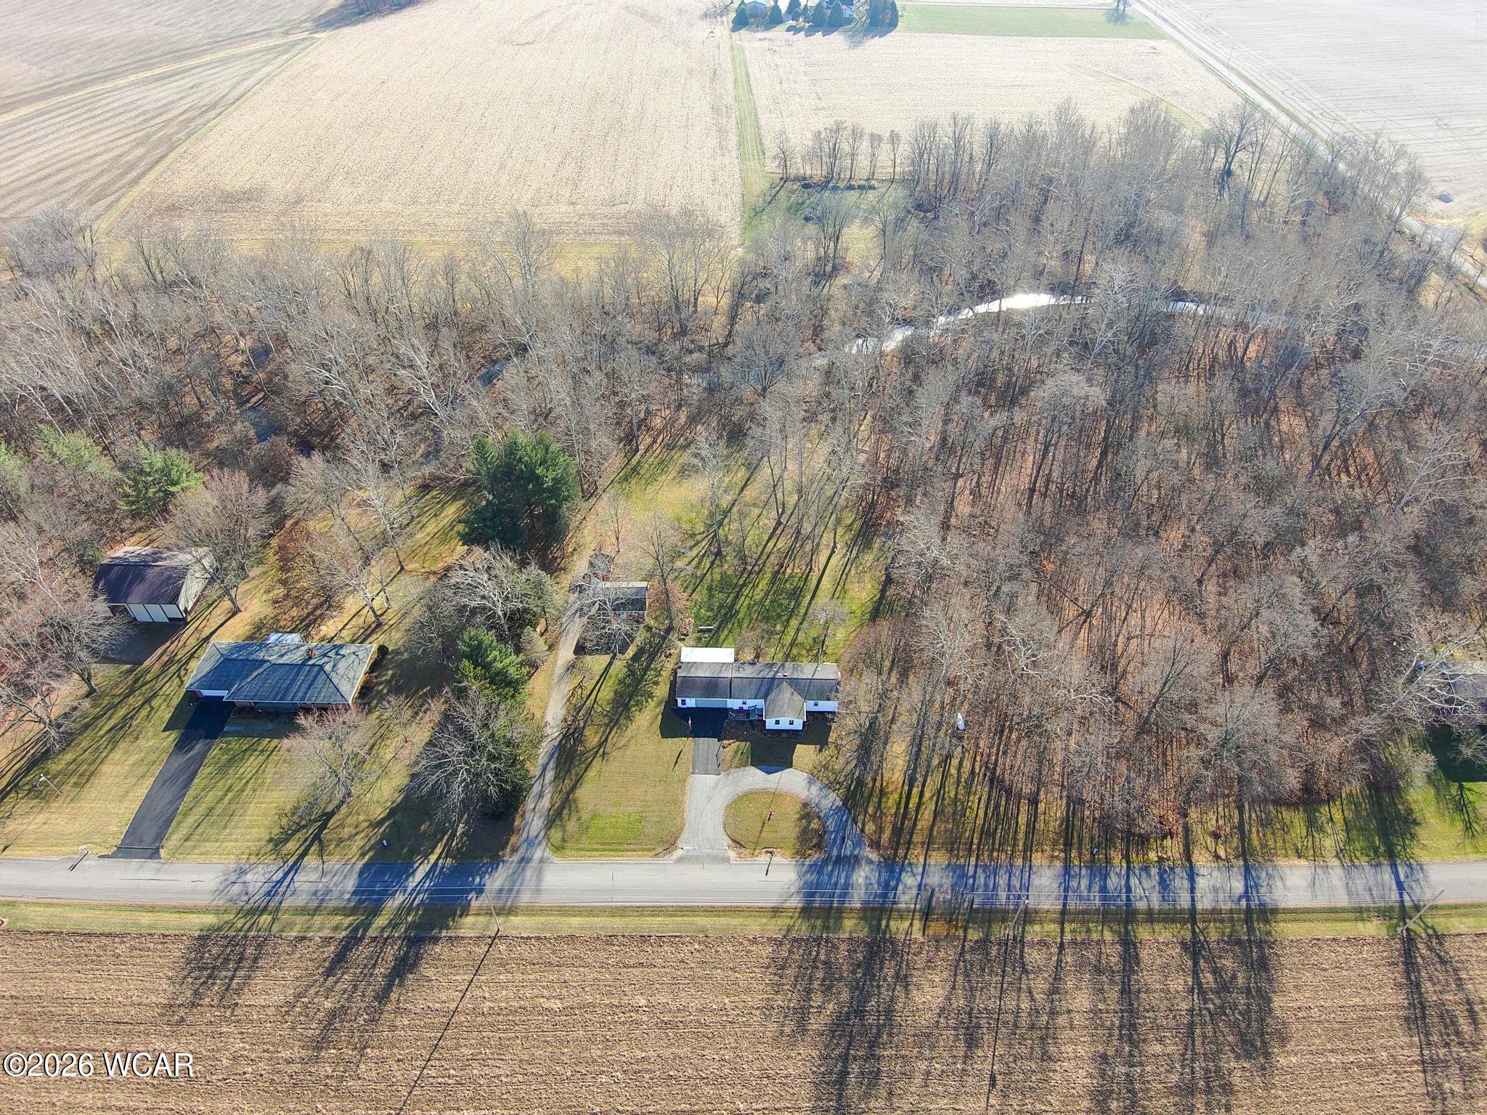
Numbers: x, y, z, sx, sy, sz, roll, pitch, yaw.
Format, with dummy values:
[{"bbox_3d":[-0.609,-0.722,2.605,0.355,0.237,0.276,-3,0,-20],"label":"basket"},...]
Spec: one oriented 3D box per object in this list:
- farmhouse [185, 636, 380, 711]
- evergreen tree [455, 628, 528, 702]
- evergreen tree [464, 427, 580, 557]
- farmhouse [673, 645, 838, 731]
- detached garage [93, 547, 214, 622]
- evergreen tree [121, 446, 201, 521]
[{"bbox_3d":[-72.330,17.320,141.600,26.210,4.400,13.590,1,44,1],"label":"farmhouse"},{"bbox_3d":[-37.810,15.700,135.250,10.300,15.000,10.000,1,44,1],"label":"evergreen tree"},{"bbox_3d":[-39.340,-11.630,159.270,19.000,20.500,17.500,1,44,1],"label":"evergreen tree"},{"bbox_3d":[2.120,19.710,138.830,24.420,3.600,13.730,1,44,1],"label":"farmhouse"},{"bbox_3d":[-100.690,3.720,154.350,15.330,6.500,13.310,1,44,1],"label":"detached garage"},{"bbox_3d":[-107.170,-13.720,165.810,12.000,15.500,12.000,1,44,1],"label":"evergreen tree"}]

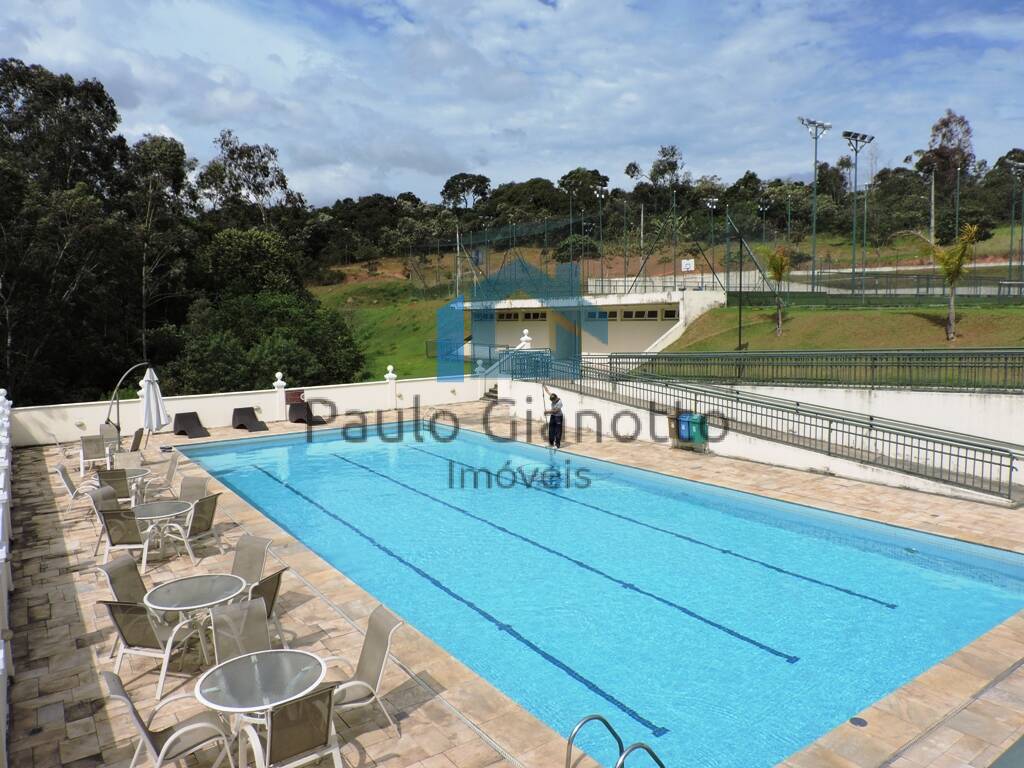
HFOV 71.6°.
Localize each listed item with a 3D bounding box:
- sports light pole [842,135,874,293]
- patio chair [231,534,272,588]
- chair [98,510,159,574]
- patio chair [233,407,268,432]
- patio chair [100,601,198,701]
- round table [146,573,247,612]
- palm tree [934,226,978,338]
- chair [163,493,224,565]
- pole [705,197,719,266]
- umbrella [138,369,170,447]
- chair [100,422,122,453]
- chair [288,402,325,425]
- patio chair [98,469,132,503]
[{"bbox_3d":[16.833,-8.237,34.795,2.100,8.483,0.550,-5,7,-35],"label":"sports light pole"},{"bbox_3d":[-3.255,2.417,8.453,0.590,0.990,0.740,1,6,23],"label":"patio chair"},{"bbox_3d":[-5.642,2.268,10.505,0.590,0.990,0.740,-1,6,-3],"label":"chair"},{"bbox_3d":[-9.548,1.289,25.978,0.670,0.730,1.450,-5,7,-37],"label":"patio chair"},{"bbox_3d":[-3.617,2.568,7.233,0.600,0.970,0.790,0,6,14],"label":"patio chair"},{"bbox_3d":[-3.429,2.622,7.778,1.020,0.720,1.020,-5,7,-35],"label":"round table"},{"bbox_3d":[13.742,-3.176,22.000,1.450,3.650,1.450,-5,7,-35],"label":"palm tree"},{"bbox_3d":[-4.891,2.208,10.949,0.740,0.990,0.590,1,6,21],"label":"chair"},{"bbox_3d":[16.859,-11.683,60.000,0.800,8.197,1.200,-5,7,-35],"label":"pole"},{"bbox_3d":[-11.230,0.739,22.335,0.750,2.471,0.720,-5,7,-35],"label":"umbrella"},{"bbox_3d":[-11.600,1.730,20.130,0.600,1.060,0.710,0,6,10],"label":"chair"},{"bbox_3d":[-7.405,1.069,25.713,0.740,0.740,1.350,-5,7,-40],"label":"chair"},{"bbox_3d":[-7.333,2.019,13.339,0.600,0.970,0.790,-2,6,-10],"label":"patio chair"}]

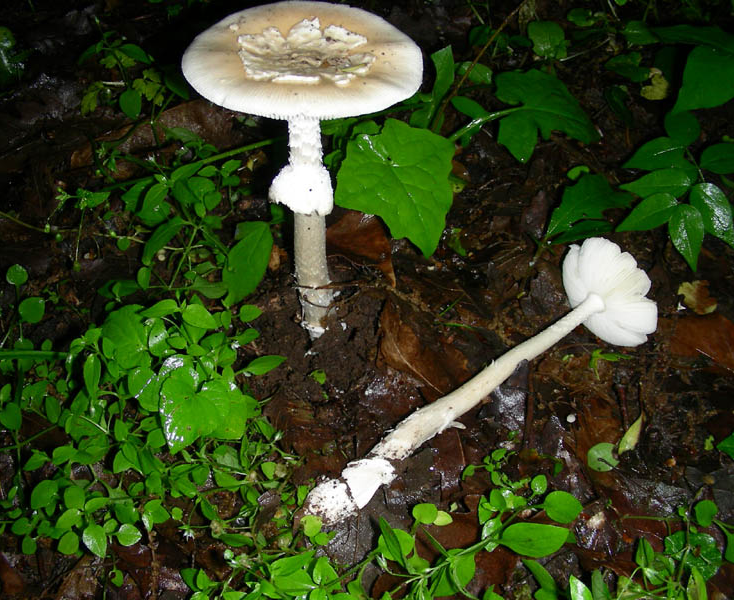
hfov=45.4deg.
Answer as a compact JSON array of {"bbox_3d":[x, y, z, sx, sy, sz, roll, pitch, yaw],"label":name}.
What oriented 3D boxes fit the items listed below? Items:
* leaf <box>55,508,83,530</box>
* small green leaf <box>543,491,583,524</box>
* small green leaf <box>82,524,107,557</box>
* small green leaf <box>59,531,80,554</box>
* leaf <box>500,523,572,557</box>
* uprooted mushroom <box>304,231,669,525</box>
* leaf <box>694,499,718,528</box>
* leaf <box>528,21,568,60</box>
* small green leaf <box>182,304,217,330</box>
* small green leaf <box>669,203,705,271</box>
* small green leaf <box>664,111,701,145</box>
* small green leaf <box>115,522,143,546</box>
[{"bbox_3d":[-0.127,0.093,0.371,0.012,0.002,0.010,-39,57,-15],"label":"leaf"},{"bbox_3d":[0.082,0.086,0.364,0.016,0.002,0.015,0,50,0],"label":"small green leaf"},{"bbox_3d":[-0.127,0.113,0.410,0.011,0.004,0.017,-21,62,-22],"label":"small green leaf"},{"bbox_3d":[-0.140,0.114,0.412,0.010,0.003,0.012,18,54,2],"label":"small green leaf"},{"bbox_3d":[0.068,0.096,0.353,0.029,0.004,0.014,-6,50,-5],"label":"leaf"},{"bbox_3d":[0.053,0.043,0.420,0.202,0.064,0.066,-32,49,-25],"label":"uprooted mushroom"},{"bbox_3d":[0.163,0.102,0.423,0.012,0.004,0.014,20,65,23],"label":"leaf"},{"bbox_3d":[0.168,-0.241,0.817,0.036,0.005,0.040,-7,69,4],"label":"leaf"},{"bbox_3d":[-0.083,0.009,0.441,0.022,0.003,0.012,32,58,16],"label":"small green leaf"},{"bbox_3d":[0.184,-0.036,0.502,0.019,0.007,0.049,1,55,1],"label":"small green leaf"},{"bbox_3d":[0.234,-0.127,0.649,0.026,0.005,0.030,-5,67,10],"label":"small green leaf"},{"bbox_3d":[-0.112,0.111,0.413,0.013,0.003,0.011,4,53,-5],"label":"small green leaf"}]

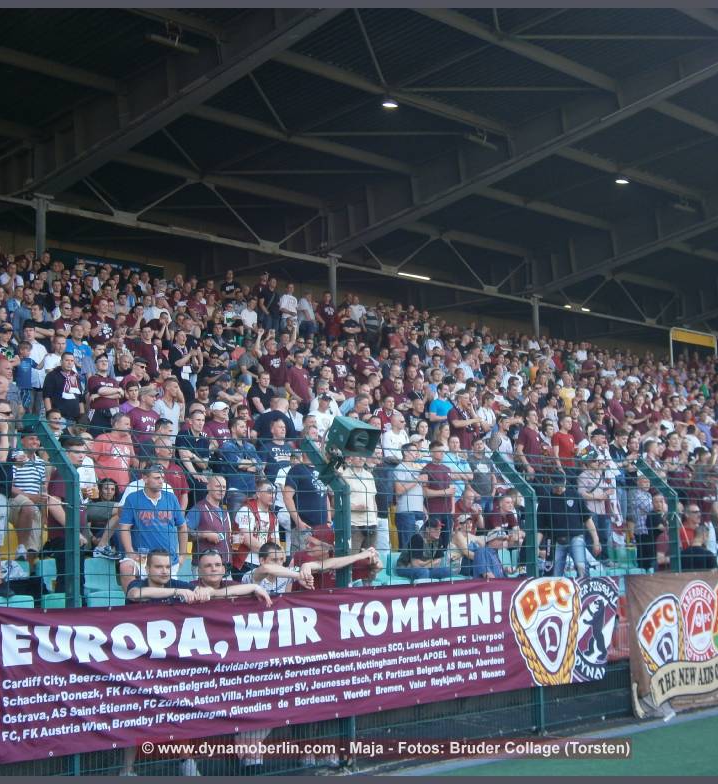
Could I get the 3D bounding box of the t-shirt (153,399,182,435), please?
[{"bbox_3d":[-2.537,0.404,18.764,0.430,0.640,0.290,5,-9,-43],"label":"t-shirt"}]

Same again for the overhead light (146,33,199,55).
[{"bbox_3d":[-3.195,-5.970,24.235,0.140,0.140,1.180,-7,-9,42],"label":"overhead light"}]

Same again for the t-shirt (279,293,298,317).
[{"bbox_3d":[-1.585,-1.922,31.800,0.460,0.610,0.290,3,-8,-33],"label":"t-shirt"}]

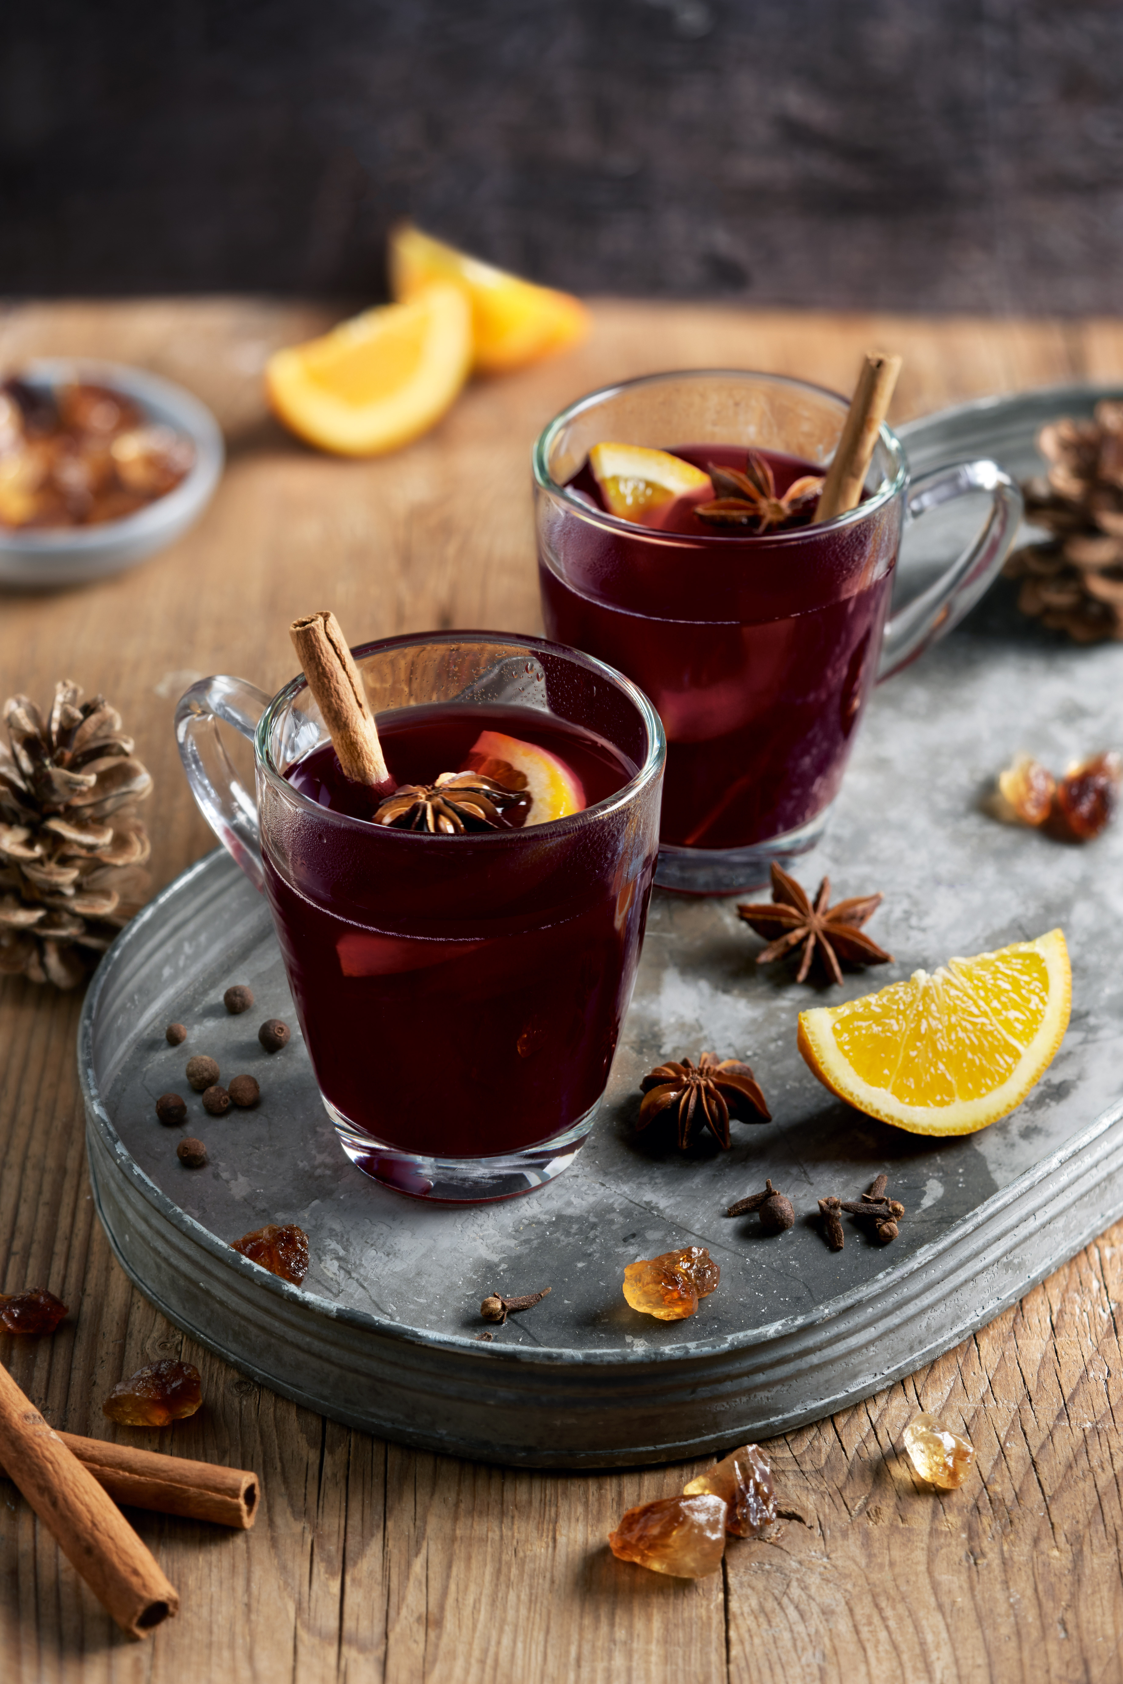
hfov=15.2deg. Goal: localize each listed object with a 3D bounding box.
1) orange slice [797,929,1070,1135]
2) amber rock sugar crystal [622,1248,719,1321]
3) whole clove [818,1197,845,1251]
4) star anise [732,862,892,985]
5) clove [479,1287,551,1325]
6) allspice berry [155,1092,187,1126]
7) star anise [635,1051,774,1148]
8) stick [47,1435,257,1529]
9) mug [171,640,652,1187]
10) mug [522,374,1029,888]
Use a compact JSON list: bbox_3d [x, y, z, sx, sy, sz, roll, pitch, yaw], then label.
[{"bbox_3d":[0.081,0.043,0.924,0.069,0.035,0.039,-16,36,-24],"label":"orange slice"},{"bbox_3d":[0.023,0.091,0.870,0.018,0.011,0.013,-10,34,-17],"label":"amber rock sugar crystal"},{"bbox_3d":[0.058,0.080,0.893,0.005,0.005,0.015,-2,33,-5],"label":"whole clove"},{"bbox_3d":[0.059,0.019,0.978,0.033,0.011,0.035,1,48,0],"label":"star anise"},{"bbox_3d":[-0.009,0.095,0.869,0.016,0.006,0.006,-17,37,-25],"label":"clove"},{"bbox_3d":[-0.086,0.059,0.923,0.006,0.006,0.006,1,33,0],"label":"allspice berry"},{"bbox_3d":[0.031,0.057,0.924,0.028,0.011,0.026,1,33,0],"label":"star anise"},{"bbox_3d":[-0.097,0.122,0.827,0.075,0.011,0.011,9,34,13],"label":"stick"},{"bbox_3d":[-0.031,0.017,0.902,0.108,0.101,0.084,17,36,24],"label":"mug"},{"bbox_3d":[0.048,-0.047,1.000,0.110,0.103,0.086,-4,33,-8],"label":"mug"}]

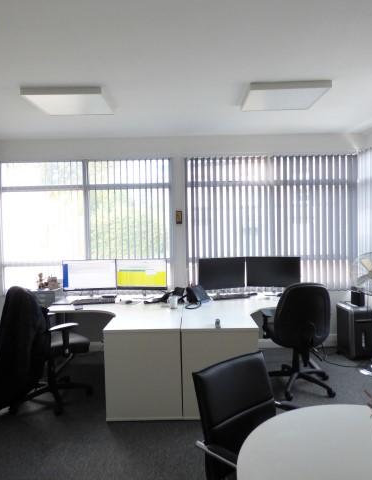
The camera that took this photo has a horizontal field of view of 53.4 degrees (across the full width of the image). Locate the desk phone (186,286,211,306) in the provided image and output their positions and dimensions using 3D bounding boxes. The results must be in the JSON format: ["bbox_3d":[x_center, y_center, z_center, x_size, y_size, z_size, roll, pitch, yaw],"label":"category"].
[{"bbox_3d":[0.138,0.567,3.815,0.190,0.145,0.190,-3,4,-35],"label":"desk phone"}]

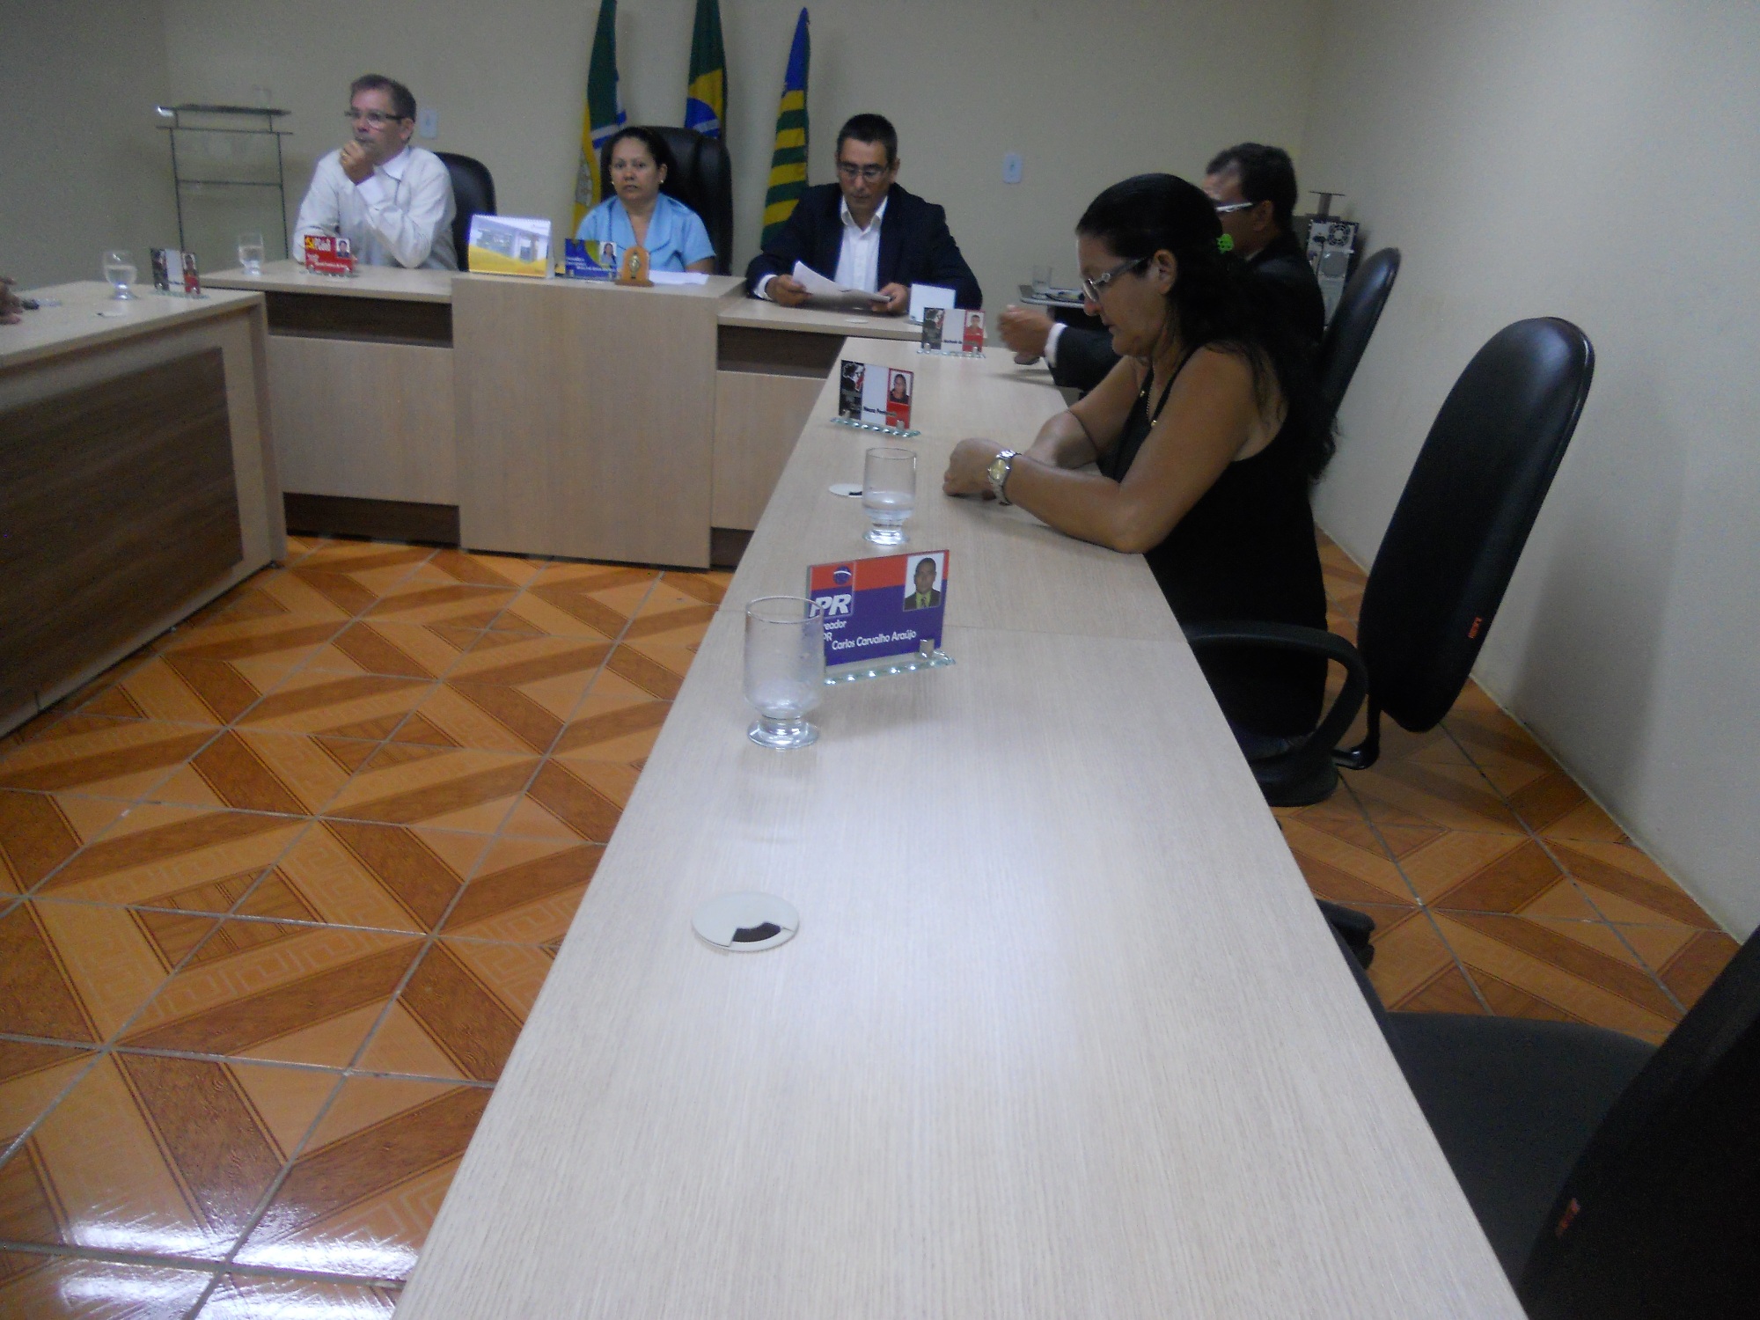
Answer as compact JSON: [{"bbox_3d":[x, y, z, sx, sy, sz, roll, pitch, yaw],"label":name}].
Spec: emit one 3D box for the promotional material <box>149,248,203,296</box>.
[{"bbox_3d":[-1.900,-1.050,3.723,0.163,0.117,0.050,6,21,5],"label":"promotional material"}]

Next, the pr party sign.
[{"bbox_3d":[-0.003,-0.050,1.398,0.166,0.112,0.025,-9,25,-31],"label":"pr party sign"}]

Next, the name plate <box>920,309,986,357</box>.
[{"bbox_3d":[0.183,-0.813,3.400,0.166,0.113,0.035,5,21,1],"label":"name plate"}]

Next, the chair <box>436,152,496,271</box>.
[{"bbox_3d":[-1.713,-1.202,4.807,0.600,1.100,0.660,12,22,20],"label":"chair"}]

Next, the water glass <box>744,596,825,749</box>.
[{"bbox_3d":[-0.084,0.011,1.244,0.070,0.121,0.070,5,21,1],"label":"water glass"}]

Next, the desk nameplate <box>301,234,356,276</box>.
[{"bbox_3d":[-1.582,-1.161,3.953,0.158,0.114,0.035,9,22,12],"label":"desk nameplate"}]

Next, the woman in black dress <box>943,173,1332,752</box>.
[{"bbox_3d":[0.422,-0.129,2.207,0.680,1.220,0.540,4,21,-2],"label":"woman in black dress"}]

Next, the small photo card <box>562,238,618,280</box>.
[{"bbox_3d":[-0.817,-1.142,3.926,0.158,0.117,0.035,5,21,1],"label":"small photo card"}]

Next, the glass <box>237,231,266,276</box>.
[{"bbox_3d":[-1.971,-1.279,4.311,0.070,0.121,0.070,5,21,1],"label":"glass"}]

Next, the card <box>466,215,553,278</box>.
[{"bbox_3d":[-1.062,-1.192,3.951,0.222,0.158,0.080,5,21,3],"label":"card"}]

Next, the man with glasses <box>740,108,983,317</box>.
[{"bbox_3d":[-0.061,-1.057,4.394,0.720,1.280,0.650,6,21,4],"label":"man with glasses"}]

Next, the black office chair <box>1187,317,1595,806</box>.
[{"bbox_3d":[0.669,-0.027,2.234,0.660,1.090,0.600,5,21,1],"label":"black office chair"}]

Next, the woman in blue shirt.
[{"bbox_3d":[-0.844,-1.171,4.715,0.480,1.240,0.720,4,21,-2],"label":"woman in blue shirt"}]

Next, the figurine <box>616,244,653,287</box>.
[{"bbox_3d":[-0.697,-1.130,3.933,0.104,0.107,0.050,5,21,1],"label":"figurine"}]

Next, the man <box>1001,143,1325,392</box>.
[{"bbox_3d":[0.691,-0.637,3.511,0.800,1.310,0.520,5,21,1],"label":"man"}]

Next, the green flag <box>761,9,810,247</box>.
[{"bbox_3d":[-0.380,-1.972,5.428,0.260,1.100,0.180,5,21,1],"label":"green flag"}]

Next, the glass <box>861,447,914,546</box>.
[{"bbox_3d":[0.014,-0.226,1.882,0.071,0.122,0.071,5,21,1],"label":"glass"}]

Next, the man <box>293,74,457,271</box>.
[{"bbox_3d":[-1.726,-1.301,4.727,0.540,1.350,0.700,15,23,25],"label":"man"}]

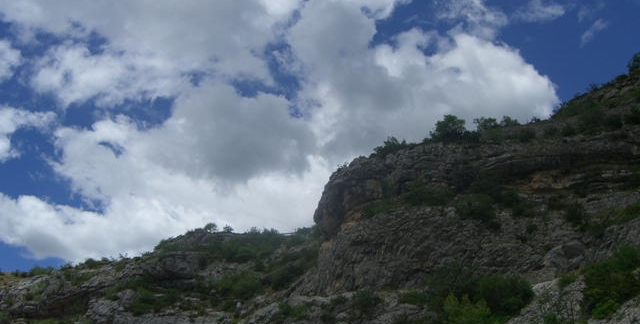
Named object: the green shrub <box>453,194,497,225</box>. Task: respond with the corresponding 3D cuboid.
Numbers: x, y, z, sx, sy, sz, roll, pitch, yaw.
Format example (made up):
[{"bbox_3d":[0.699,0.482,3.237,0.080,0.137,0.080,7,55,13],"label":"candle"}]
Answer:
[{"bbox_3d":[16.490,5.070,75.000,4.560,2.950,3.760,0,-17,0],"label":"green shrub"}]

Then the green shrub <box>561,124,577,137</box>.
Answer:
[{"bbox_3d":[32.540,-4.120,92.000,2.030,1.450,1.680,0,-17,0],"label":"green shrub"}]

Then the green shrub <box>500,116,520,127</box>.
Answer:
[{"bbox_3d":[34.492,-7.152,127.213,3.510,1.580,2.990,-5,-18,15],"label":"green shrub"}]

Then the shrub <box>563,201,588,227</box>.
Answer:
[{"bbox_3d":[33.413,6.735,91.882,3.300,3.030,2.970,-6,-18,19],"label":"shrub"}]

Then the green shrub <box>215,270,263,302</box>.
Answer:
[{"bbox_3d":[-16.255,25.140,141.876,9.010,5.940,7.210,2,-17,-6],"label":"green shrub"}]

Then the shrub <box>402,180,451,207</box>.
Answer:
[{"bbox_3d":[16.170,4.783,106.675,7.070,3.270,4.590,-3,-17,8],"label":"shrub"}]

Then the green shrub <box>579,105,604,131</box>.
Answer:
[{"bbox_3d":[36.710,-5.880,95.000,3.410,3.480,2.810,0,-17,0],"label":"green shrub"}]

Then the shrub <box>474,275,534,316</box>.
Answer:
[{"bbox_3d":[15.230,11.020,58.000,4.800,3.190,3.960,0,-17,0],"label":"shrub"}]

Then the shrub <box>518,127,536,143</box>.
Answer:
[{"bbox_3d":[26.580,-3.520,90.000,2.240,1.890,1.840,0,-17,0],"label":"shrub"}]

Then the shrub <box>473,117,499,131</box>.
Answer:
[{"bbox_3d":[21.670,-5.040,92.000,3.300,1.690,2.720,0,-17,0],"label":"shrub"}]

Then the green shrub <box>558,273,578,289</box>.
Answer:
[{"bbox_3d":[24.698,11.778,69.830,1.930,1.470,1.640,-6,-18,18],"label":"green shrub"}]

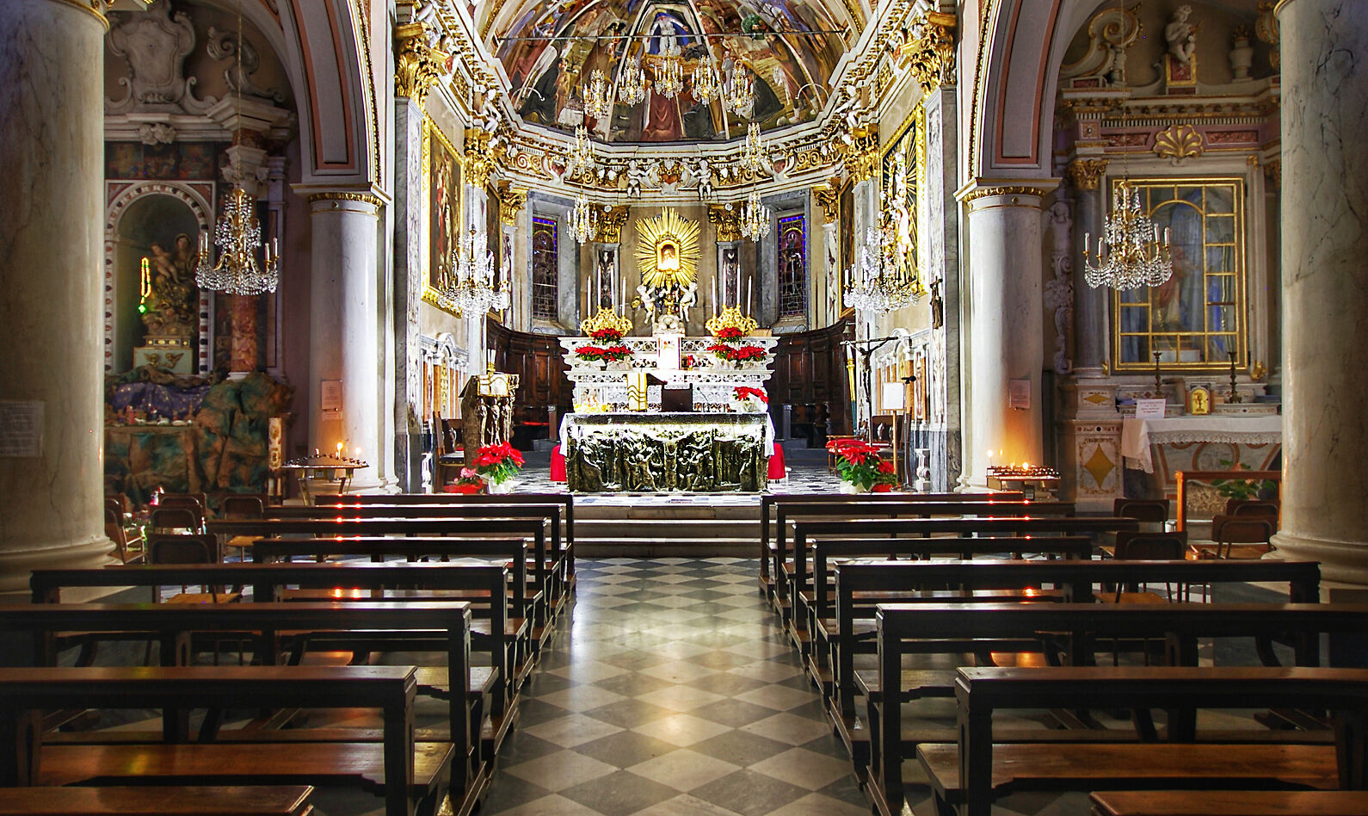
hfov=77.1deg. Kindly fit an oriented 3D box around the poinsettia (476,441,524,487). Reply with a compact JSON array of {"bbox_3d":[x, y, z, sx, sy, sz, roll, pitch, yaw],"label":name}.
[{"bbox_3d":[-2.290,0.760,10.750,0.600,0.650,0.580,0,0,-1],"label":"poinsettia"}]

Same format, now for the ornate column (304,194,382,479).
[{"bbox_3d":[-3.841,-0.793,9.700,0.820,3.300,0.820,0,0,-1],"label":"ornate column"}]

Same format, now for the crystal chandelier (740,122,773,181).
[{"bbox_3d":[1.229,-4.405,14.700,0.550,0.950,0.550,0,0,-1],"label":"crystal chandelier"}]

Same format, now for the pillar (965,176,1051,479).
[{"bbox_3d":[3.680,-0.590,9.750,1.000,3.780,1.000,0,0,-1],"label":"pillar"}]

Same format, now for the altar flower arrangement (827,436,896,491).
[{"bbox_3d":[2.285,0.765,11.000,0.800,0.760,0.680,0,0,-1],"label":"altar flower arrangement"}]

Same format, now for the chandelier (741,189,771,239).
[{"bbox_3d":[1.240,-3.310,14.800,0.510,0.880,0.510,0,0,-1],"label":"chandelier"}]

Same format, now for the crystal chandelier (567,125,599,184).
[{"bbox_3d":[-1.740,-4.370,14.800,0.540,0.980,0.540,0,0,-1],"label":"crystal chandelier"}]

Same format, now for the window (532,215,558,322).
[{"bbox_3d":[-3.000,-3.030,18.600,0.120,2.320,0.720,1,0,44],"label":"window"}]

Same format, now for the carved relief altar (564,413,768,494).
[{"bbox_3d":[-0.232,0.604,12.030,2.700,1.060,0.900,0,0,-1],"label":"carved relief altar"}]

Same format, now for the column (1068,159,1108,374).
[{"bbox_3d":[5.356,-1.885,11.400,0.480,2.830,0.480,0,0,-1],"label":"column"}]

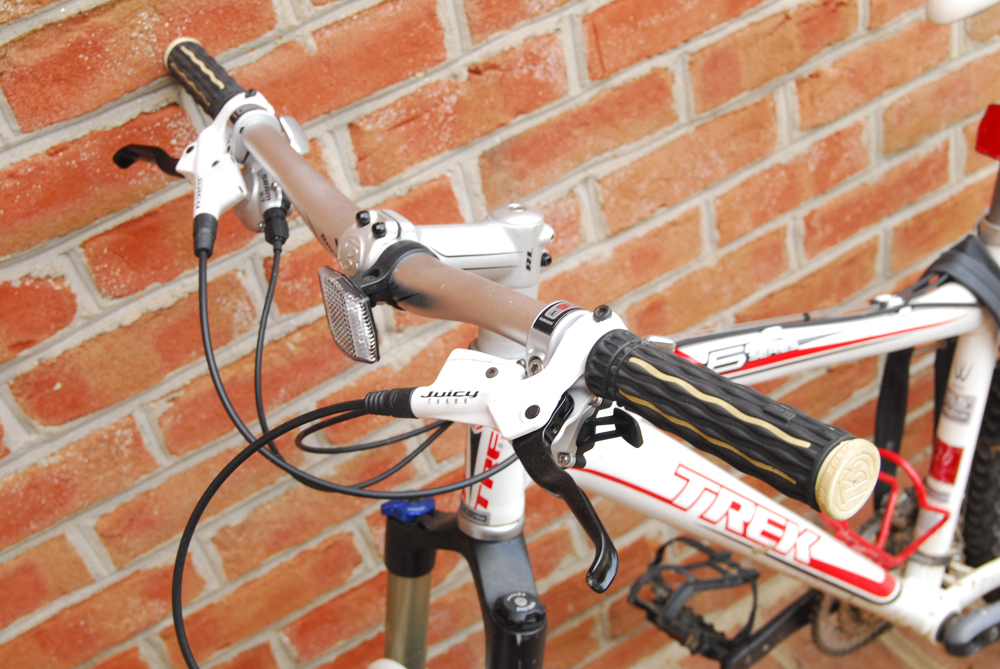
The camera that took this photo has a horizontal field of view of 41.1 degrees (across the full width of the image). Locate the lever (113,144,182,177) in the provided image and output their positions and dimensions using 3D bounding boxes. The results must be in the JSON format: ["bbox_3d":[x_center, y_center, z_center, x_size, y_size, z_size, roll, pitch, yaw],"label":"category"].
[{"bbox_3d":[-0.237,-0.119,0.914,0.097,0.015,0.028,11,59,42],"label":"lever"}]

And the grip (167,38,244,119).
[{"bbox_3d":[-0.203,-0.174,0.943,0.033,0.033,0.134,-27,38,-15],"label":"grip"}]

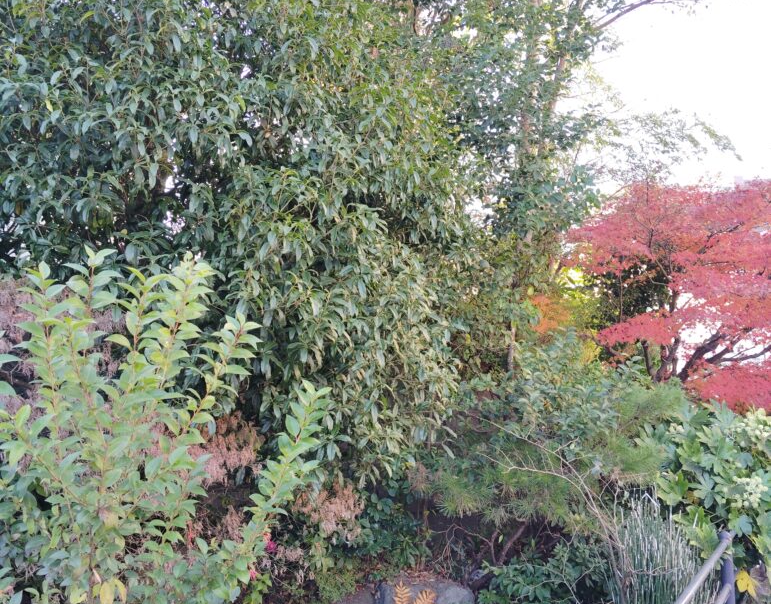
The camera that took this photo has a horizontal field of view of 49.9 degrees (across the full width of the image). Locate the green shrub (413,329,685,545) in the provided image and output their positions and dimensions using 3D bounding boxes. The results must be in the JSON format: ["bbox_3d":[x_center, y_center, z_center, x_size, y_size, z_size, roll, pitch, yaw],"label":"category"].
[{"bbox_3d":[1.060,0.880,5.350,1.600,1.250,1.350,0,-6,3],"label":"green shrub"}]

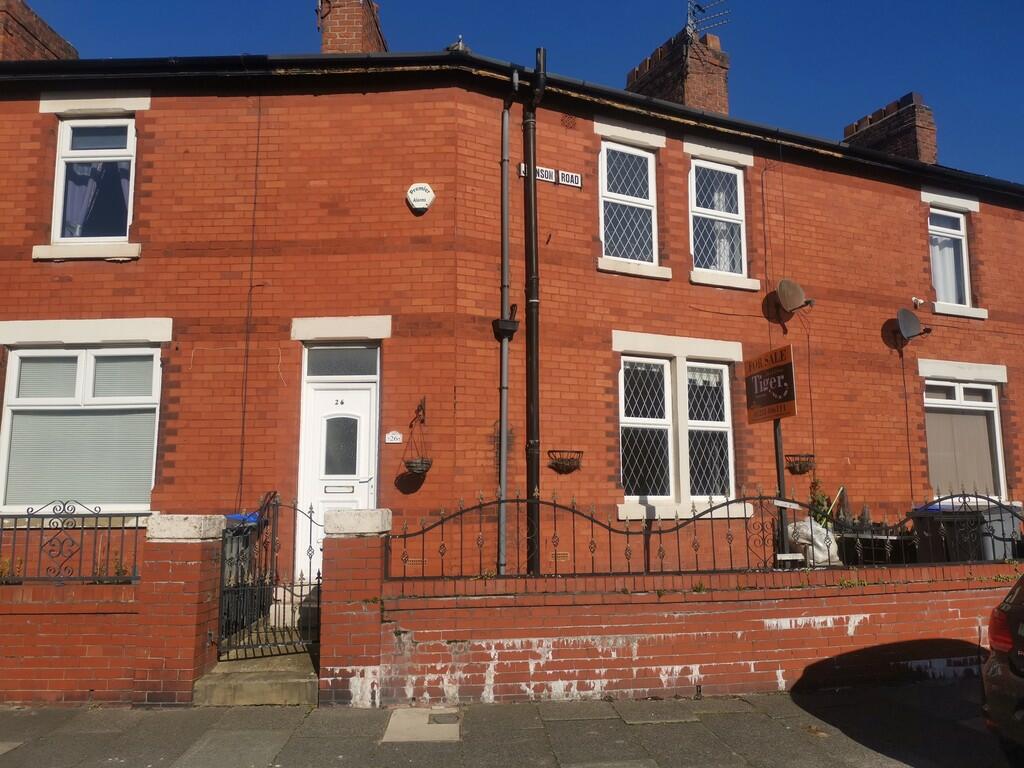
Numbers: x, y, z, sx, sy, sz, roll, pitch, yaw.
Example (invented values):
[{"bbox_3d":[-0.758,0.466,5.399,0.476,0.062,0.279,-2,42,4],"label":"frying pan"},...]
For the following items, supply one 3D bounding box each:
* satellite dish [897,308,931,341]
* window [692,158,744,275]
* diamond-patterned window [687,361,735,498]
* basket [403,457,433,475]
[{"bbox_3d":[5.624,-0.836,11.215,0.430,0.430,0.400,4,-9,-27],"label":"satellite dish"},{"bbox_3d":[2.731,-2.179,10.653,0.920,1.540,0.100,3,-9,-24],"label":"window"},{"bbox_3d":[2.420,0.584,9.838,0.690,1.670,0.080,3,-9,-24],"label":"diamond-patterned window"},{"bbox_3d":[-0.951,0.825,8.080,0.300,0.180,0.300,-1,-8,2],"label":"basket"}]

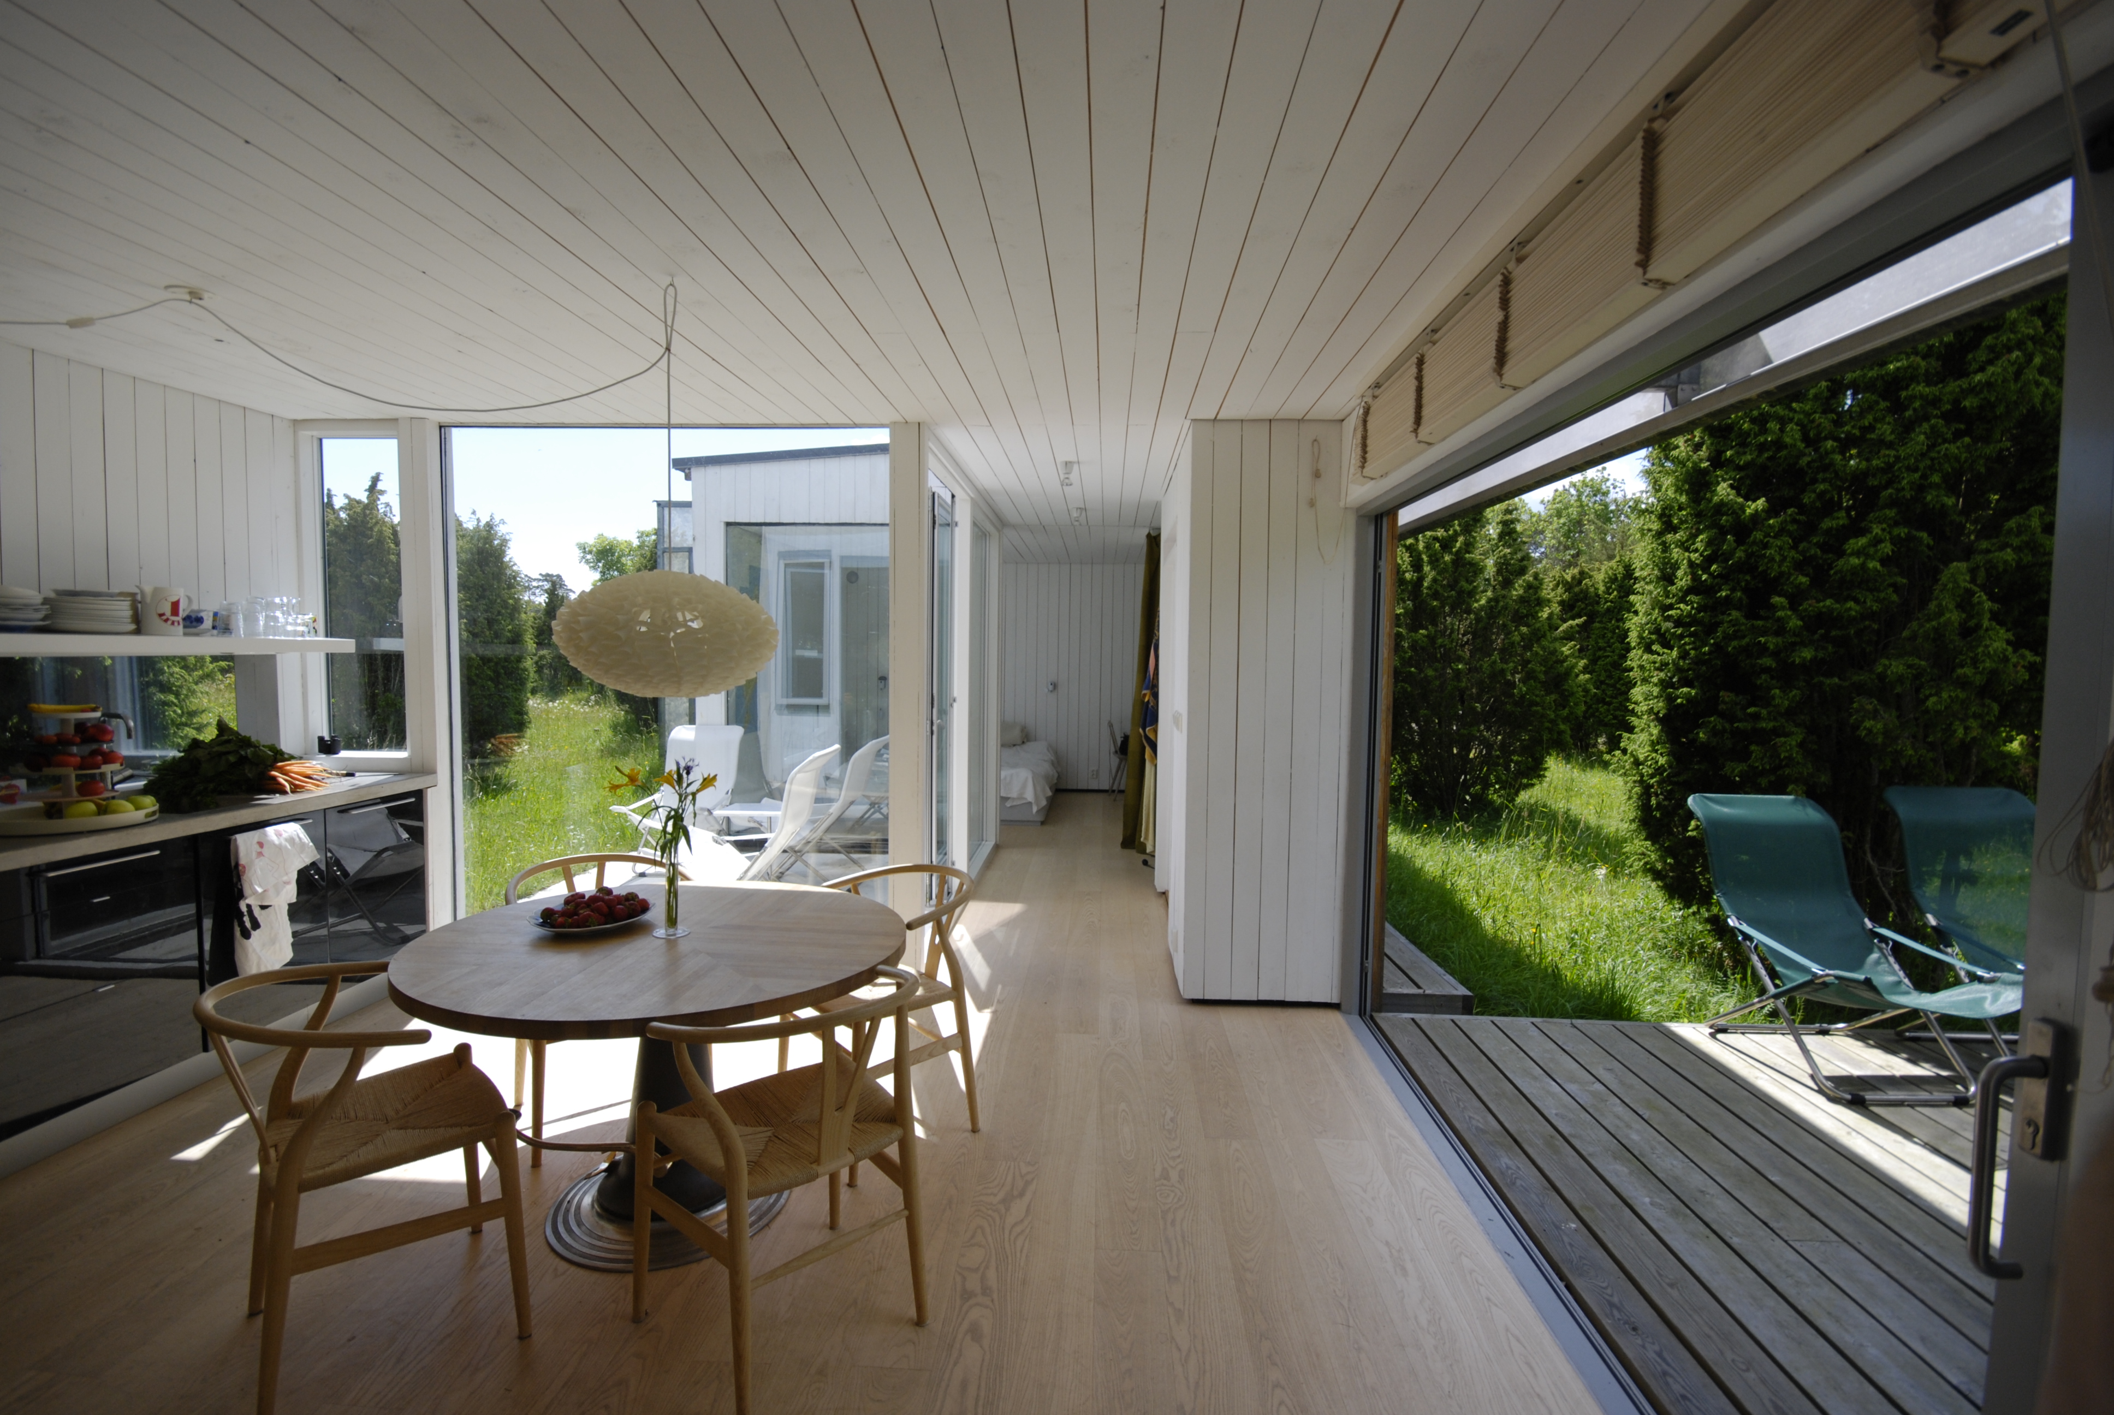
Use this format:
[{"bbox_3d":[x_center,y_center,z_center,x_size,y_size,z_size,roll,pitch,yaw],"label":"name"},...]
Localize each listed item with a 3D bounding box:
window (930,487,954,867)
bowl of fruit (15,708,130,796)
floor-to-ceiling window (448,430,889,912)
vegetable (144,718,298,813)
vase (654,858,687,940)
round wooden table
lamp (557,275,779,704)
[{"bbox_3d":[-0.633,-0.038,4.617,0.080,2.233,0.850,1,3,3],"label":"window"},{"bbox_3d":[-3.183,0.135,2.838,0.240,0.280,0.240,-2,5,-42],"label":"bowl of fruit"},{"bbox_3d":[-1.667,-0.002,3.805,1.914,2.337,0.080,1,3,3],"label":"floor-to-ceiling window"},{"bbox_3d":[-3.115,0.174,3.287,0.400,0.310,0.330,-2,5,-42],"label":"vegetable"},{"bbox_3d":[-1.014,0.493,2.311,0.095,0.204,0.095,1,3,3],"label":"vase"},{"bbox_3d":[-1.011,0.945,2.347,1.200,0.709,1.200,1,3,0],"label":"round wooden table"},{"bbox_3d":[-0.997,-0.556,2.272,0.592,1.070,0.592,1,3,3],"label":"lamp"}]

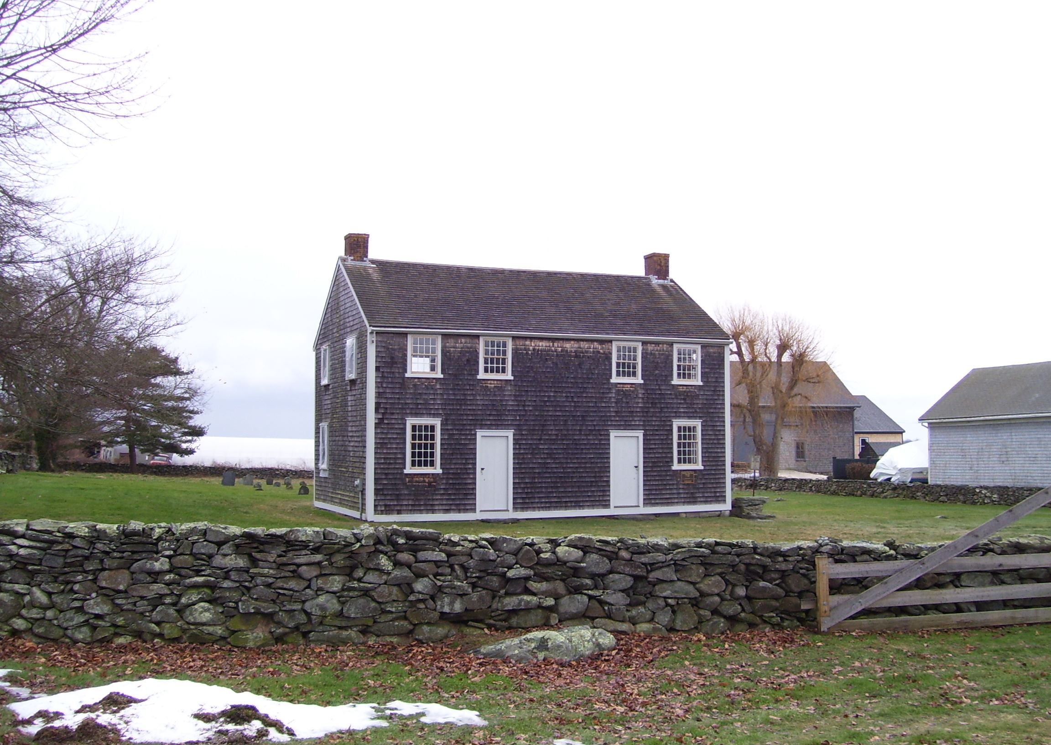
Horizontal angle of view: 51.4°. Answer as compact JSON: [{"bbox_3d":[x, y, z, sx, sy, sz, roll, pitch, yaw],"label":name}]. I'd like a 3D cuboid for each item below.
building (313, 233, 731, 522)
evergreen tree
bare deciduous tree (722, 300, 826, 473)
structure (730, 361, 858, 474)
[{"bbox_3d":[-0.292,0.143,33.713,11.125,8.070,7.250,1,-4,-22],"label":"building"},{"bbox_3d":[-22.200,2.080,64.000,6.800,7.700,6.600,0,-3,0],"label":"evergreen tree"},{"bbox_3d":[11.750,1.000,52.000,5.000,8.400,5.000,0,-3,0],"label":"bare deciduous tree"},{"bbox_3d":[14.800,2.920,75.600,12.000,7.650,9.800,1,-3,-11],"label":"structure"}]

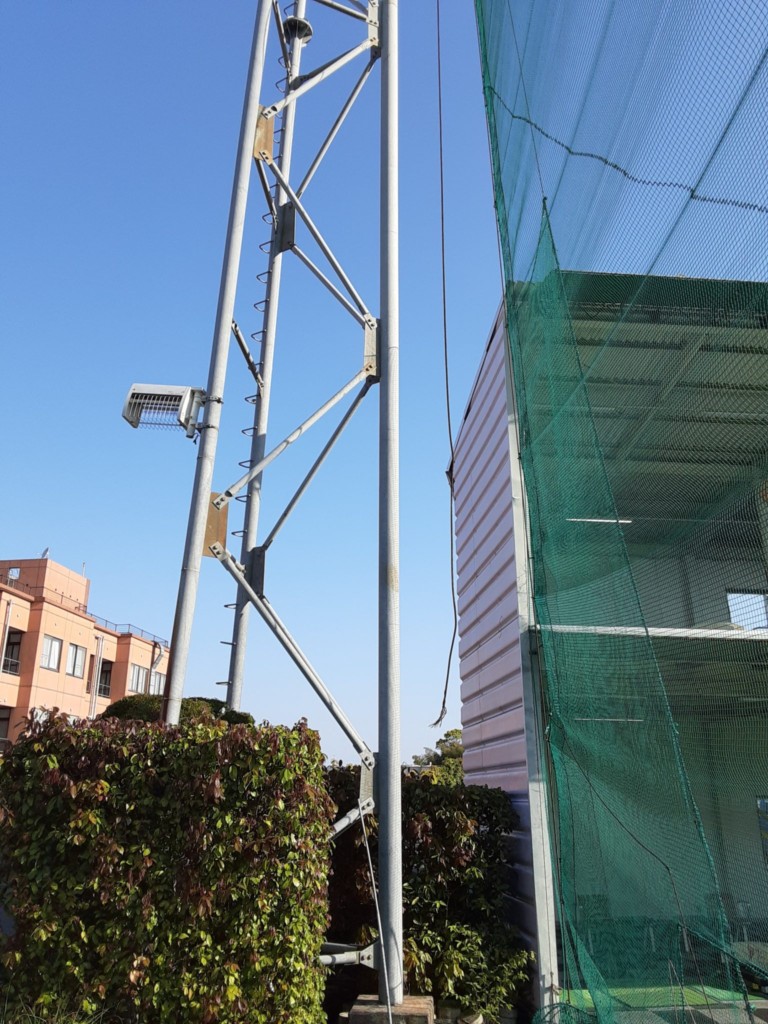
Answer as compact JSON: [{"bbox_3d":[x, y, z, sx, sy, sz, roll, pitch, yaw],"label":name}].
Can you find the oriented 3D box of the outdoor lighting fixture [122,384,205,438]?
[{"bbox_3d":[-2.048,-0.940,7.400,0.610,0.400,0.330,2,-19,6],"label":"outdoor lighting fixture"}]

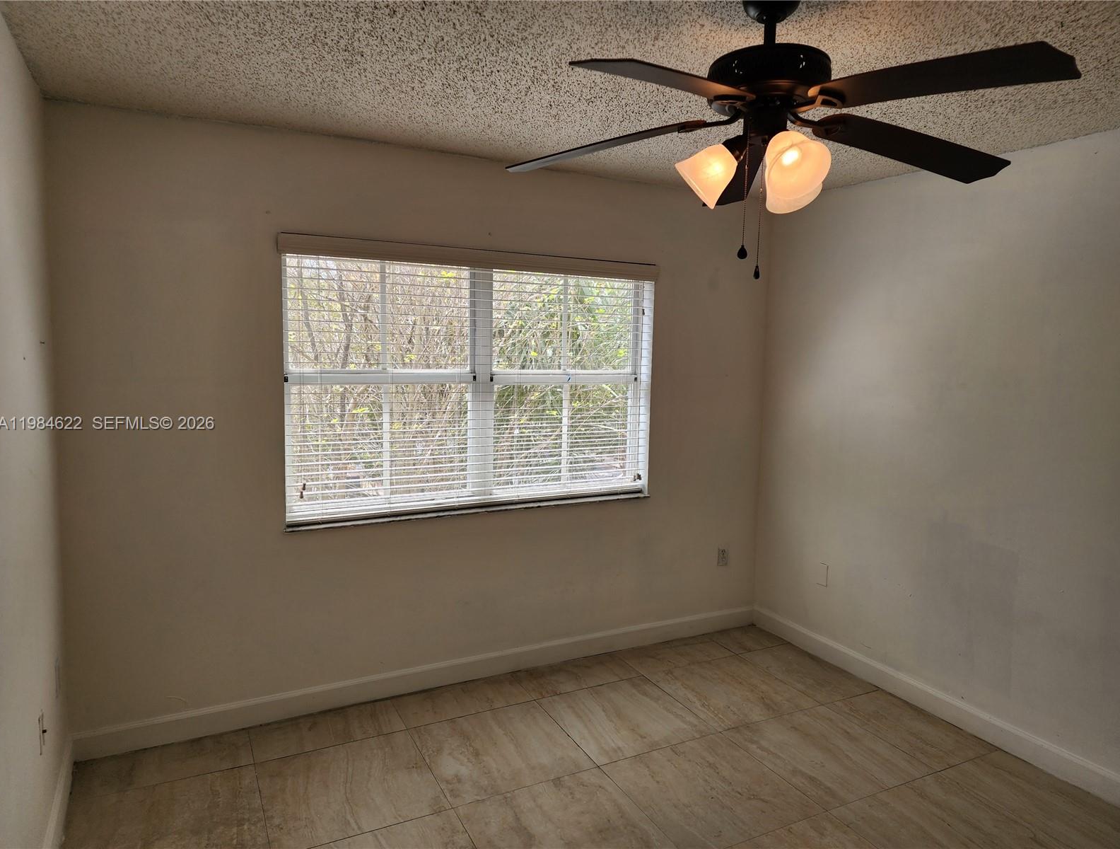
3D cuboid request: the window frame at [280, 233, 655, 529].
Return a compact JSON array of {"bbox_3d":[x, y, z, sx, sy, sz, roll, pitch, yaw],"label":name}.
[{"bbox_3d":[-0.334,-0.191,3.546,1.839,1.187,0.070,-2,8,-27],"label":"window frame"}]

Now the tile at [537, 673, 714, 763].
[{"bbox_3d":[0.285,1.310,3.366,0.603,0.010,0.597,-2,8,-27],"label":"tile"}]

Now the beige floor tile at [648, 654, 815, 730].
[{"bbox_3d":[0.817,1.278,3.613,0.599,0.010,0.596,-2,7,-27],"label":"beige floor tile"}]

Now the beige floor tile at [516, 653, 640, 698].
[{"bbox_3d":[0.078,1.259,3.762,0.603,0.010,0.300,-2,8,-27],"label":"beige floor tile"}]

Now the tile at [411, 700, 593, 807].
[{"bbox_3d":[-0.247,1.317,3.057,0.602,0.010,0.590,-2,7,-27],"label":"tile"}]

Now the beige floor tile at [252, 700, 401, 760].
[{"bbox_3d":[-0.976,1.286,3.166,0.601,0.010,0.288,-2,7,-27],"label":"beige floor tile"}]

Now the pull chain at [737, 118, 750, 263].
[{"bbox_3d":[0.418,-0.525,1.693,0.021,0.302,0.021,3,7,13],"label":"pull chain"}]

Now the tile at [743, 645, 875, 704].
[{"bbox_3d":[1.266,1.273,3.874,0.395,0.010,0.597,-2,8,-27],"label":"tile"}]

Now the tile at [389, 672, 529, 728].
[{"bbox_3d":[-0.444,1.267,3.446,0.603,0.010,0.290,-2,7,-27],"label":"tile"}]

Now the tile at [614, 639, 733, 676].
[{"bbox_3d":[0.617,1.240,4.035,0.603,0.010,0.287,-2,8,-27],"label":"tile"}]

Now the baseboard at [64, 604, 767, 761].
[{"bbox_3d":[-0.360,1.179,3.655,3.383,0.120,0.016,-2,7,-27],"label":"baseboard"}]

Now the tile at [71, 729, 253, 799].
[{"bbox_3d":[-1.532,1.319,2.928,0.604,0.010,0.300,-2,8,-27],"label":"tile"}]

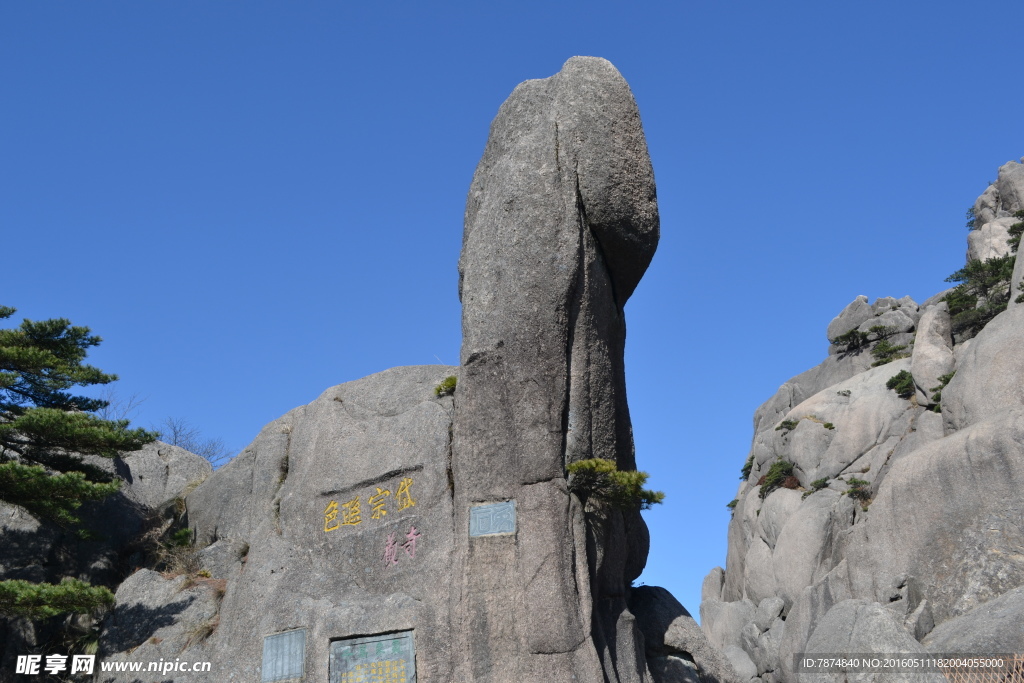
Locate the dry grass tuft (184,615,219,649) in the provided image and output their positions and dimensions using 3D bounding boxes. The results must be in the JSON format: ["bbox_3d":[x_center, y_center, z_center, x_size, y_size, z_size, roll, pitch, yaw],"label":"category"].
[{"bbox_3d":[-6.053,5.654,18.300,0.640,0.580,0.460,0,-16,0],"label":"dry grass tuft"}]

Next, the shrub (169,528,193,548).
[{"bbox_3d":[-7.769,4.617,22.000,0.550,0.450,0.500,0,-20,0],"label":"shrub"}]

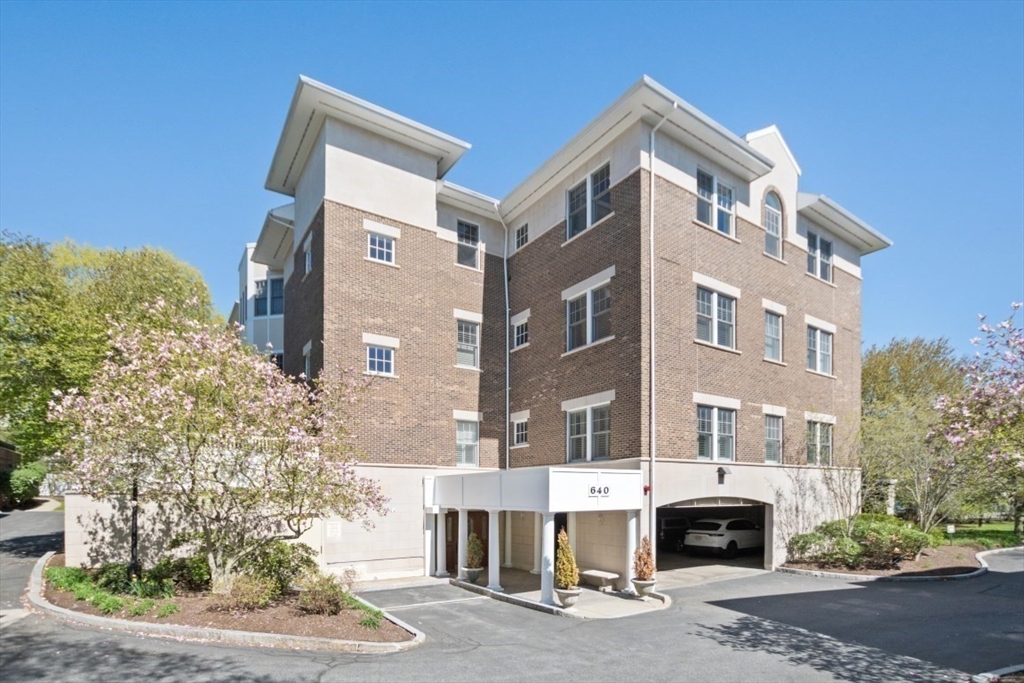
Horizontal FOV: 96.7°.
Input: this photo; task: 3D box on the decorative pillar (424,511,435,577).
[{"bbox_3d":[-3.046,7.504,16.866,0.298,2.287,0.266,6,-12,-32],"label":"decorative pillar"}]

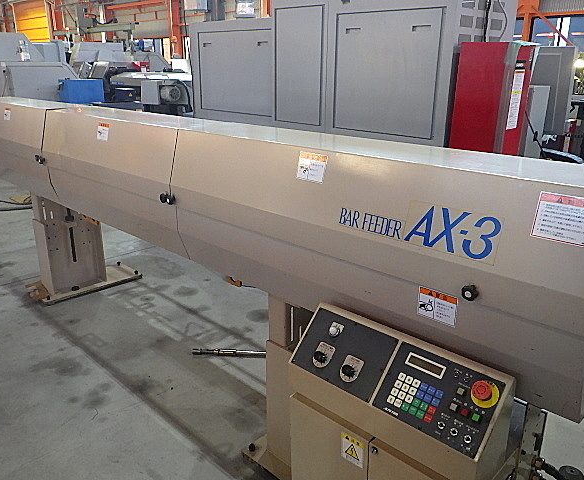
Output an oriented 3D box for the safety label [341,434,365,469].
[{"bbox_3d":[0.150,0.520,1.275,0.070,0.068,0.004,17,25,41],"label":"safety label"}]

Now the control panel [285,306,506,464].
[{"bbox_3d":[0.232,0.318,1.255,0.530,0.183,0.055,17,-18,41],"label":"control panel"}]

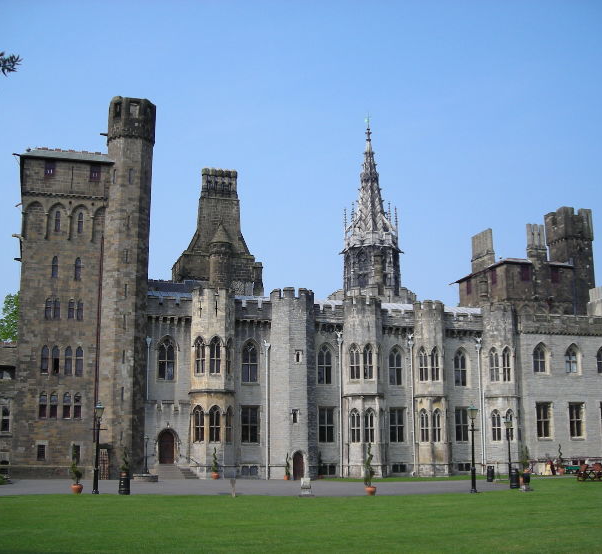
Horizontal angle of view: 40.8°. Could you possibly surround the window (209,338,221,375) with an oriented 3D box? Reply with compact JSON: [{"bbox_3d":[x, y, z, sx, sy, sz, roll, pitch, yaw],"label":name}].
[{"bbox_3d":[-5.912,5.414,55.710,0.851,2.574,0.300,4,-11,-21],"label":"window"}]

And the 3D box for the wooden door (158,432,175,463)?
[{"bbox_3d":[-8.828,11.192,53.222,1.046,2.183,0.200,3,-12,-17],"label":"wooden door"}]

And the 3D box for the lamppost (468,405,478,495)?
[{"bbox_3d":[7.637,7.605,35.876,0.470,3.876,0.470,0,-11,0],"label":"lamppost"}]

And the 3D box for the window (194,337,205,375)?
[{"bbox_3d":[-6.750,5.297,54.661,0.874,2.562,0.300,-6,-13,27],"label":"window"}]

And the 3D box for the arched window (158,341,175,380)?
[{"bbox_3d":[-8.727,5.368,52.516,1.037,2.747,0.250,4,-12,-19],"label":"arched window"}]

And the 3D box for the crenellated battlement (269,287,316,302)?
[{"bbox_3d":[-0.678,1.354,61.009,3.150,1.144,3.150,4,-11,-18],"label":"crenellated battlement"}]

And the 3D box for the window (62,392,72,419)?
[{"bbox_3d":[-14.991,8.266,52.043,0.543,1.699,0.300,3,-12,-17],"label":"window"}]

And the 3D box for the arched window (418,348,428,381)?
[{"bbox_3d":[8.756,6.203,57.566,0.734,2.441,0.250,-5,-12,25],"label":"arched window"}]

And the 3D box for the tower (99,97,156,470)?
[{"bbox_3d":[-12.632,0.120,59.004,3.350,28.017,3.350,4,-11,-18],"label":"tower"}]

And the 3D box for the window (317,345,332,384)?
[{"bbox_3d":[1.638,6.058,56.059,1.109,2.828,0.250,4,-12,-19],"label":"window"}]

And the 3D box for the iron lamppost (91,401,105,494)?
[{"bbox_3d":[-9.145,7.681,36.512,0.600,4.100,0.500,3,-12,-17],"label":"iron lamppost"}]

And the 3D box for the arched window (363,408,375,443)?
[{"bbox_3d":[4.973,10.821,59.051,0.849,2.437,0.300,4,-11,-21],"label":"arched window"}]

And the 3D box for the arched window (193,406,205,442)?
[{"bbox_3d":[-6.916,9.984,54.948,0.861,2.435,0.300,-5,-11,23],"label":"arched window"}]

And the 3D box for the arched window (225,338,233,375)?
[{"bbox_3d":[-5.037,5.529,56.539,0.300,2.537,0.931,-5,-11,23],"label":"arched window"}]

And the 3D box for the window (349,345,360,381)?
[{"bbox_3d":[3.879,6.066,57.814,0.881,2.634,0.300,-6,-13,27],"label":"window"}]

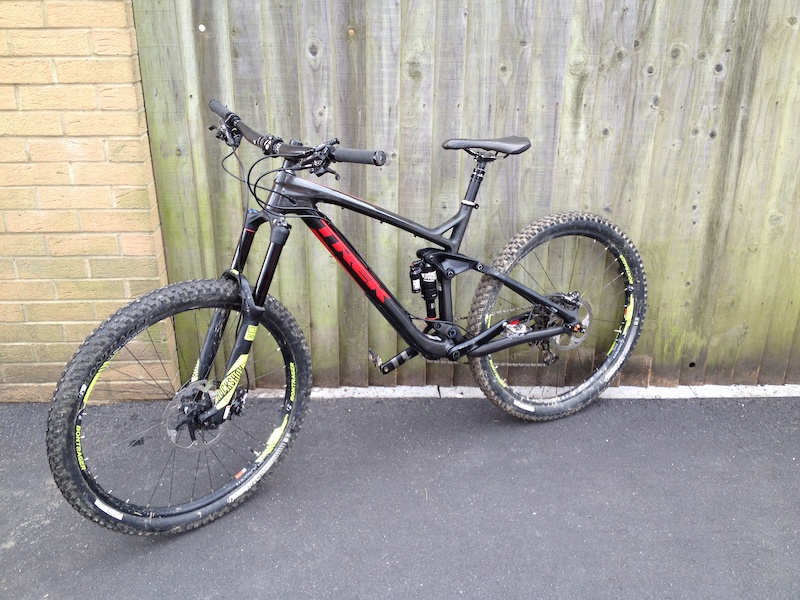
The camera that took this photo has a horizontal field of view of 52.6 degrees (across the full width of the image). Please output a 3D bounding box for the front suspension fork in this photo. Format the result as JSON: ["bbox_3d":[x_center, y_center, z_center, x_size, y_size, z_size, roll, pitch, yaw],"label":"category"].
[{"bbox_3d":[-0.418,0.041,2.012,0.115,0.555,0.190,14,8,-43],"label":"front suspension fork"}]

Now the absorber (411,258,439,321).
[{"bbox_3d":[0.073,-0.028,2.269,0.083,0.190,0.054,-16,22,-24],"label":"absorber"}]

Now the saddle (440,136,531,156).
[{"bbox_3d":[0.239,-0.425,2.239,0.277,0.056,0.140,-12,21,-26],"label":"saddle"}]

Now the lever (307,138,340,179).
[{"bbox_3d":[-0.170,-0.314,1.792,0.072,0.072,0.088,-16,28,-36],"label":"lever"}]

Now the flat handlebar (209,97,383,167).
[{"bbox_3d":[-0.290,-0.389,1.941,0.078,0.073,0.762,-16,28,-36],"label":"flat handlebar"}]

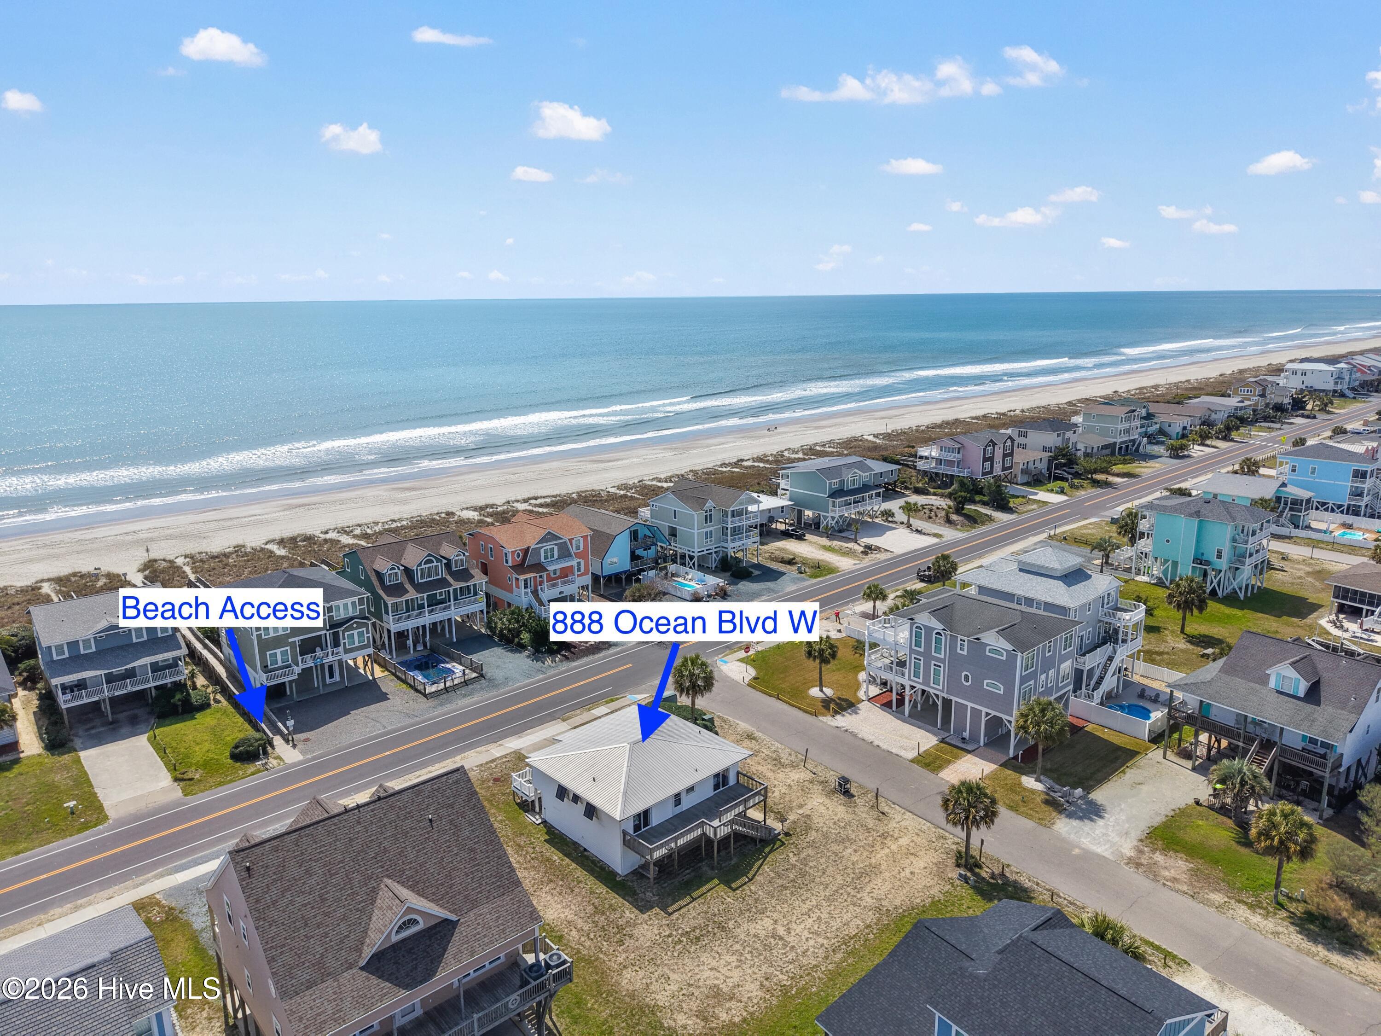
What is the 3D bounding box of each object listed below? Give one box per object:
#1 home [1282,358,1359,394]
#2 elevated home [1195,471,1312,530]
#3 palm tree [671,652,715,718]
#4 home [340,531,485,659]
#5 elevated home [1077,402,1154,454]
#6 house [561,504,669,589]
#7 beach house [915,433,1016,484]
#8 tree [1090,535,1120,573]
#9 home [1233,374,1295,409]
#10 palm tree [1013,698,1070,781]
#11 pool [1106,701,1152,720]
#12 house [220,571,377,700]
[{"bbox_3d":[226.897,-50.485,347.075,11.887,11.497,19.487,-13,18,-42],"label":"home"},{"bbox_3d":[92.850,-2.920,158.250,11.500,7.400,15.600,-13,18,-42],"label":"elevated home"},{"bbox_3d":[0.170,16.610,92.870,4.250,7.410,4.250,-1,13,0],"label":"palm tree"},{"bbox_3d":[-33.158,8.107,113.660,13.000,11.400,14.000,-13,18,-43],"label":"home"},{"bbox_3d":[101.709,-21.810,232.393,12.277,10.620,13.641,-13,18,-42],"label":"elevated home"},{"bbox_3d":[-12.010,3.550,133.760,12.700,8.400,15.300,-12,17,-41],"label":"house"},{"bbox_3d":[57.045,-12.277,197.481,14.000,11.200,15.000,-13,18,-43],"label":"beach house"},{"bbox_3d":[60.460,4.645,139.289,4.020,4.540,4.020,5,14,24],"label":"tree"},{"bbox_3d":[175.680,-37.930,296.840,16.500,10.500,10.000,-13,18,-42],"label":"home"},{"bbox_3d":[27.810,17.510,75.150,4.500,7.000,4.500,-1,13,0],"label":"palm tree"},{"bbox_3d":[40.199,18.418,88.322,5.200,1.100,4.500,-12,17,-40],"label":"pool"},{"bbox_3d":[-44.070,11.840,105.320,13.140,12.050,16.200,-13,18,-43],"label":"house"}]

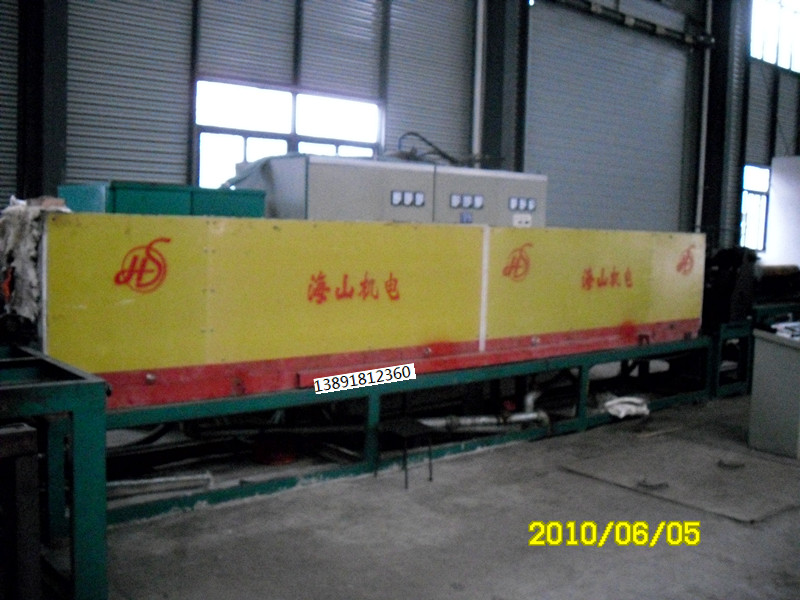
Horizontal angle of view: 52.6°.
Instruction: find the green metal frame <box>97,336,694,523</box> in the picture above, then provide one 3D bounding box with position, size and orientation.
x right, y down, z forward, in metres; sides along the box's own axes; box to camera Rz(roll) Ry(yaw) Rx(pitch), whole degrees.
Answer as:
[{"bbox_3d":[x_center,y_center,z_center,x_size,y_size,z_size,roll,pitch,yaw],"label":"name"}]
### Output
[{"bbox_3d":[0.333,0.728,6.320,6.166,0.627,1.040,-3,6,-39],"label":"green metal frame"}]

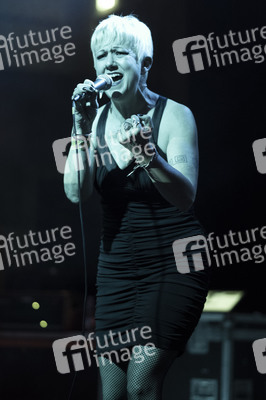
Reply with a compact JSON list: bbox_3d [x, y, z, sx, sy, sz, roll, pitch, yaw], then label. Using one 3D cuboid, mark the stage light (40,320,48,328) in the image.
[{"bbox_3d":[-0.472,0.665,8.000,0.045,0.045,0.040,0,-4,0],"label":"stage light"}]

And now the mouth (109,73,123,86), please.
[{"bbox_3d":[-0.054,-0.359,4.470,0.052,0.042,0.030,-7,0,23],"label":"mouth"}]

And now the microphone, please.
[{"bbox_3d":[-0.117,-0.325,4.400,0.052,0.052,0.165,22,15,41],"label":"microphone"}]

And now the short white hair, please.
[{"bbox_3d":[-0.035,-0.482,4.560,0.185,0.170,0.210,-8,-2,22],"label":"short white hair"}]

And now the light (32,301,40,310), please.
[{"bbox_3d":[-0.515,0.563,8.000,0.045,0.048,0.040,0,-4,0],"label":"light"}]

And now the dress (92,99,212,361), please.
[{"bbox_3d":[0.059,0.077,4.550,0.370,0.790,0.290,-2,-5,22],"label":"dress"}]

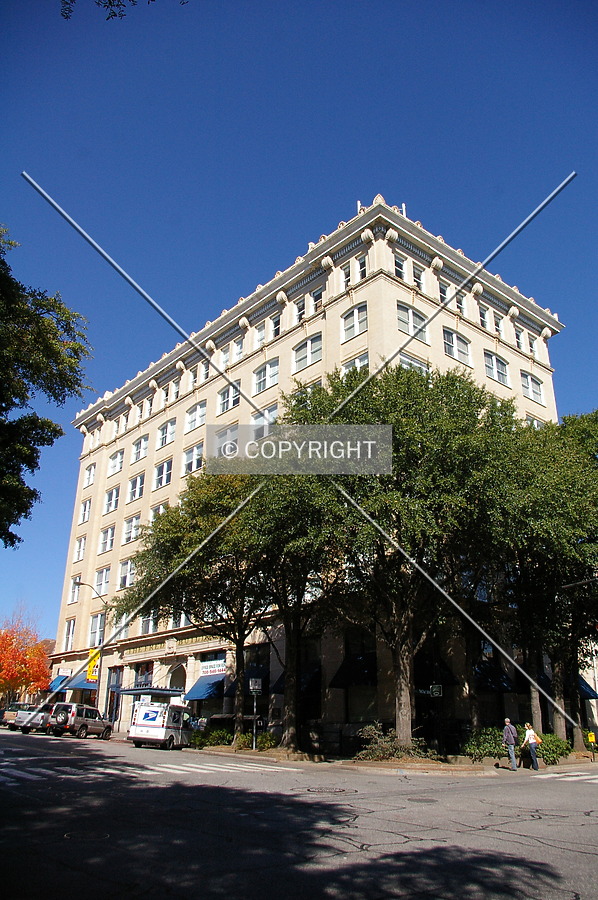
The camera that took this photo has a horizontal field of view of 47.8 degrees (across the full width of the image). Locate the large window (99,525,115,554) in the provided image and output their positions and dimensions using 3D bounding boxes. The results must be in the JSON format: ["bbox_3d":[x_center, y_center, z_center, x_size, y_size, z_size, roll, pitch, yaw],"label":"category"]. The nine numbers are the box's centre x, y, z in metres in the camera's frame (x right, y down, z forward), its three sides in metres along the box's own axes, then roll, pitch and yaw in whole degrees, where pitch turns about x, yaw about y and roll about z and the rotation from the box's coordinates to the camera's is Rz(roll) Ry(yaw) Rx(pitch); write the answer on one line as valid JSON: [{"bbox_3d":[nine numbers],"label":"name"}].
[{"bbox_3d":[-17.867,8.386,63.135,0.260,2.526,3.043,18,-28,-37],"label":"large window"}]

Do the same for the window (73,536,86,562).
[{"bbox_3d":[-20.622,9.512,63.963,0.250,2.100,2.200,18,-28,-38],"label":"window"}]

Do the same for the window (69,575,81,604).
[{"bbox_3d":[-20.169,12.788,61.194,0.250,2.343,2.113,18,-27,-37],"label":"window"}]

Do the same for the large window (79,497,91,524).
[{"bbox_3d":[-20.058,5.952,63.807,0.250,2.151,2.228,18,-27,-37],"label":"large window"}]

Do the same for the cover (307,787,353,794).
[{"bbox_3d":[0.708,8.326,16.444,0.920,0.050,0.920,0,-22,0],"label":"cover"}]

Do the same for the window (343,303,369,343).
[{"bbox_3d":[3.443,-7.749,41.016,0.250,2.150,2.270,18,-28,-38],"label":"window"}]

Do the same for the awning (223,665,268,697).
[{"bbox_3d":[-3.139,13.791,40.076,1.150,1.600,2.870,18,-28,-38],"label":"awning"}]

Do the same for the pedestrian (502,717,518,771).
[{"bbox_3d":[7.758,10.787,24.698,0.500,1.770,0.400,11,-24,-26],"label":"pedestrian"}]

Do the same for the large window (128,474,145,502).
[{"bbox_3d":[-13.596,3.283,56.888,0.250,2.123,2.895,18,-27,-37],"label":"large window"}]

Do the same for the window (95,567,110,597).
[{"bbox_3d":[-17.893,12.085,61.648,0.260,2.654,3.043,18,-28,-37],"label":"window"}]

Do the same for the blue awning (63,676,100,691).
[{"bbox_3d":[-17.253,18.226,53.523,1.450,1.470,2.650,20,-30,-38],"label":"blue awning"}]

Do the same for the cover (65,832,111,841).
[{"bbox_3d":[-3.084,5.647,9.827,0.659,0.030,0.659,0,-22,0],"label":"cover"}]

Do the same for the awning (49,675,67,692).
[{"bbox_3d":[-20.455,19.738,57.060,1.000,1.400,2.100,20,-30,-38],"label":"awning"}]

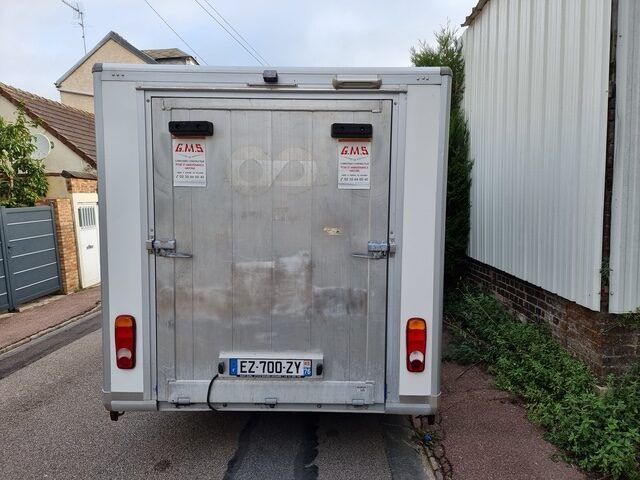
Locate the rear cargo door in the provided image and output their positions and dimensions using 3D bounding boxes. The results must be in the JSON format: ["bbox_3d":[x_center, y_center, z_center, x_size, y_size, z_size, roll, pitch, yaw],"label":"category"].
[{"bbox_3d":[-0.305,0.106,2.766,1.472,1.939,0.100,1,5,1],"label":"rear cargo door"}]

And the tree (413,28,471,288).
[{"bbox_3d":[1.729,-1.150,6.383,0.920,3.800,0.920,-2,7,0],"label":"tree"}]

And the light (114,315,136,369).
[{"bbox_3d":[-1.230,0.647,2.809,0.128,0.340,0.060,1,5,1],"label":"light"}]

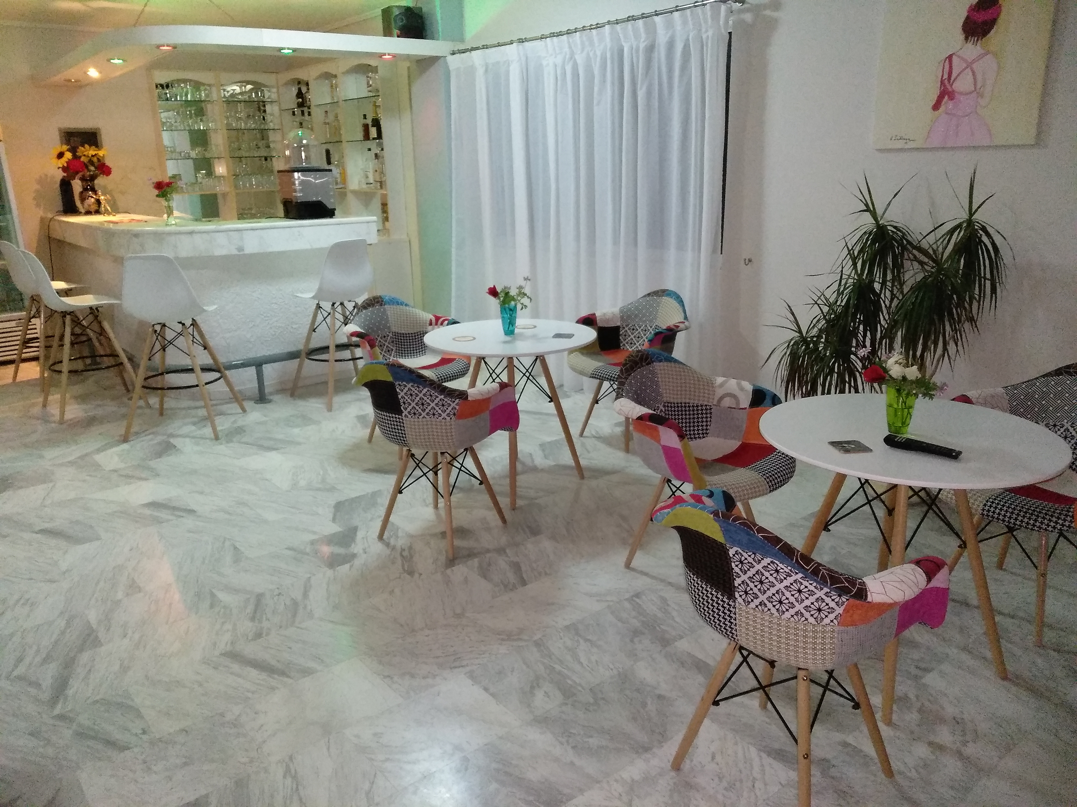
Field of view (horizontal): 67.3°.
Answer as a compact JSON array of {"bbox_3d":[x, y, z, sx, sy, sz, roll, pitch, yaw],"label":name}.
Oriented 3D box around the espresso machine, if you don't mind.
[{"bbox_3d":[-1.678,-1.664,5.808,0.290,0.640,0.380,-11,19,-29],"label":"espresso machine"}]

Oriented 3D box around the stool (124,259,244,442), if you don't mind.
[{"bbox_3d":[-2.171,-0.374,4.836,0.540,1.070,0.545,-2,16,-1],"label":"stool"}]

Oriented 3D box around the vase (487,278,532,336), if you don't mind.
[{"bbox_3d":[-0.132,-0.448,3.743,0.205,0.262,0.180,-2,16,0],"label":"vase"}]

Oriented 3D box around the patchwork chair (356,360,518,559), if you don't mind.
[{"bbox_3d":[-0.414,0.158,3.335,0.635,0.810,0.595,8,19,30],"label":"patchwork chair"}]

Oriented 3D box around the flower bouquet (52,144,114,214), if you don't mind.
[{"bbox_3d":[-3.814,-1.876,6.767,0.440,0.553,0.360,-10,19,-27],"label":"flower bouquet"}]

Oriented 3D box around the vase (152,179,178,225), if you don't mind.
[{"bbox_3d":[-2.560,-1.361,5.483,0.155,0.285,0.180,-11,19,-29],"label":"vase"}]

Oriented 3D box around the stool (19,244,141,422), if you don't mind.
[{"bbox_3d":[-2.968,-0.486,5.267,0.540,1.060,0.530,-14,20,-35],"label":"stool"}]

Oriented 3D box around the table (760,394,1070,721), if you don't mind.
[{"bbox_3d":[1.053,0.433,2.410,0.800,0.732,0.800,4,17,19],"label":"table"}]

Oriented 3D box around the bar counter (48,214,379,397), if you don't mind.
[{"bbox_3d":[-2.628,-0.889,6.434,1.970,1.155,2.600,-11,19,-29],"label":"bar counter"}]

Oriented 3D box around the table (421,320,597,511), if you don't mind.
[{"bbox_3d":[-0.126,0.033,3.849,0.800,0.730,0.800,-1,16,0],"label":"table"}]

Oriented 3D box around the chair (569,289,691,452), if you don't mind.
[{"bbox_3d":[0.485,-0.201,4.449,0.610,0.810,0.620,-15,21,-39],"label":"chair"}]

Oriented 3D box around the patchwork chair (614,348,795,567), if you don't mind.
[{"bbox_3d":[0.594,0.241,2.964,0.635,0.810,0.595,-15,21,-38],"label":"patchwork chair"}]

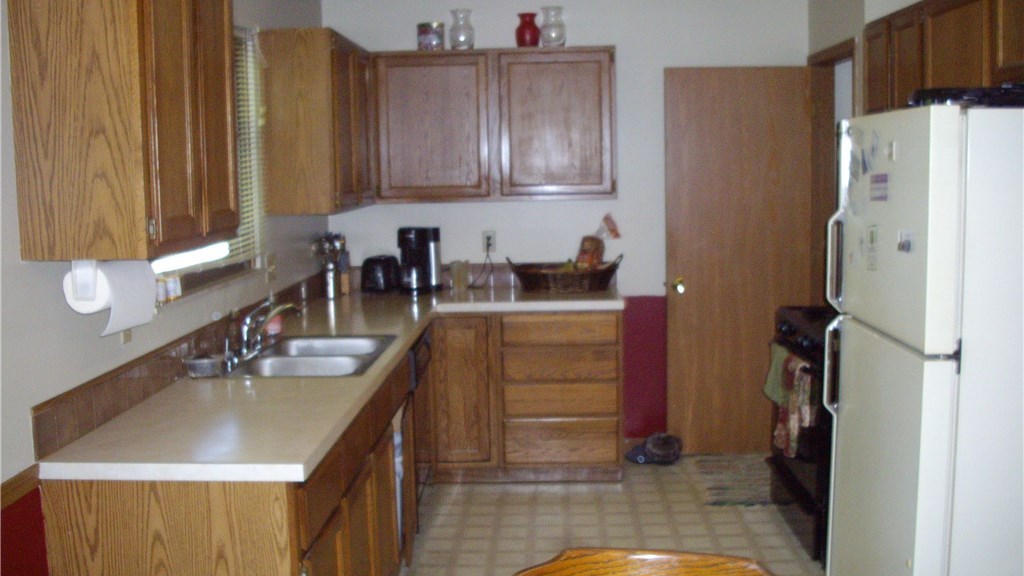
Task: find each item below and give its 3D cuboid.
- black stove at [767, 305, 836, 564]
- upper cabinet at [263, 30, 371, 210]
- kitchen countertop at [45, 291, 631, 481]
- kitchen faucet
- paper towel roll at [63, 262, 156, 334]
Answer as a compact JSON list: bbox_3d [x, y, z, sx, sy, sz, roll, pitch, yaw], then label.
[{"bbox_3d":[1.491,0.584,4.544,0.648,0.940,0.760,-1,7,2],"label":"black stove"},{"bbox_3d":[-0.856,-0.750,5.068,0.309,0.759,1.115,-1,7,2],"label":"upper cabinet"},{"bbox_3d":[-0.281,0.227,4.238,1.544,0.043,3.369,0,7,3],"label":"kitchen countertop"},{"bbox_3d":[-0.892,0.159,3.893,0.220,0.190,0.280,0,7,3],"label":"kitchen faucet"},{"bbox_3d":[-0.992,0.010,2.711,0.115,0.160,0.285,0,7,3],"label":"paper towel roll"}]

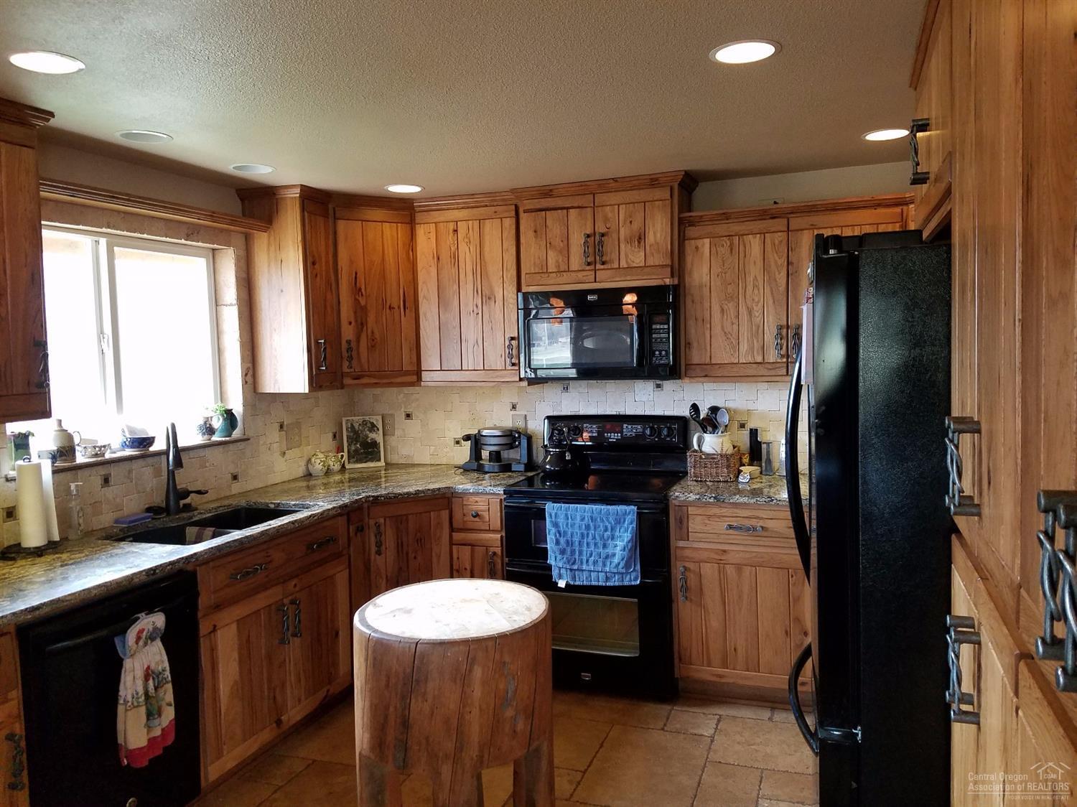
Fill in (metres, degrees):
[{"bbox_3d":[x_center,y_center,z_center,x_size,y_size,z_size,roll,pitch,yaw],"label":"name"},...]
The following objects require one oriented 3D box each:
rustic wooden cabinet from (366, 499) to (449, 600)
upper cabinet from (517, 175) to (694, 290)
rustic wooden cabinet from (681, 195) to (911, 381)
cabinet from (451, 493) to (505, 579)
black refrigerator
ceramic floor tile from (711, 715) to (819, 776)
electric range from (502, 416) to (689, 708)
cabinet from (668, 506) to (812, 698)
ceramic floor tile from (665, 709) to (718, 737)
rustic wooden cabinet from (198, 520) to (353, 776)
[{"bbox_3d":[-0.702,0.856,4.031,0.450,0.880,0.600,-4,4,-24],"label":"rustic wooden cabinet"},{"bbox_3d":[0.326,-0.790,3.893,0.820,0.490,0.396,0,4,20],"label":"upper cabinet"},{"bbox_3d":[1.143,-0.481,3.619,0.962,0.750,0.386,0,4,20],"label":"rustic wooden cabinet"},{"bbox_3d":[-0.172,0.837,4.082,0.273,0.880,0.630,0,4,20],"label":"cabinet"},{"bbox_3d":[1.128,0.483,2.133,0.880,1.770,0.900,0,4,20],"label":"black refrigerator"},{"bbox_3d":[0.884,1.316,3.117,0.397,0.010,0.387,0,4,20],"label":"ceramic floor tile"},{"bbox_3d":[0.296,0.683,3.841,0.759,1.190,0.695,0,4,20],"label":"electric range"},{"bbox_3d":[0.970,0.831,3.656,0.624,0.880,0.630,0,4,20],"label":"cabinet"},{"bbox_3d":[0.629,1.311,3.310,0.198,0.010,0.200,0,4,20],"label":"ceramic floor tile"},{"bbox_3d":[-1.247,0.928,3.221,0.605,0.880,0.895,0,4,20],"label":"rustic wooden cabinet"}]

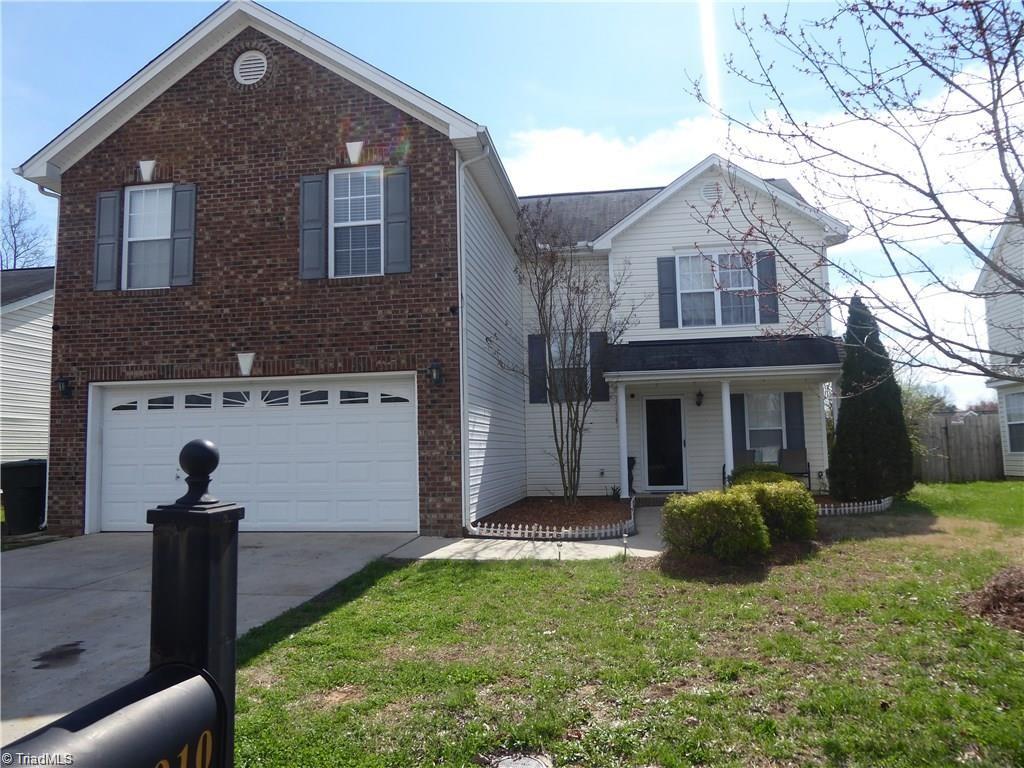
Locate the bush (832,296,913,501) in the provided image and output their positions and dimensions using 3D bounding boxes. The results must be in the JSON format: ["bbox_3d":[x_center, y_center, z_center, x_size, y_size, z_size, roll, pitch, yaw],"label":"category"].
[{"bbox_3d":[6.618,0.239,13.502,1.560,3.730,1.550,-2,-5,9],"label":"bush"}]

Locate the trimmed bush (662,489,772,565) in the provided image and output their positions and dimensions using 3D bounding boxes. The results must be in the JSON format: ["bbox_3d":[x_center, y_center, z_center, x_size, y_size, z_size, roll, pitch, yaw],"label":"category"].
[{"bbox_3d":[2.279,1.514,8.225,1.170,0.760,1.150,-2,-5,9],"label":"trimmed bush"}]

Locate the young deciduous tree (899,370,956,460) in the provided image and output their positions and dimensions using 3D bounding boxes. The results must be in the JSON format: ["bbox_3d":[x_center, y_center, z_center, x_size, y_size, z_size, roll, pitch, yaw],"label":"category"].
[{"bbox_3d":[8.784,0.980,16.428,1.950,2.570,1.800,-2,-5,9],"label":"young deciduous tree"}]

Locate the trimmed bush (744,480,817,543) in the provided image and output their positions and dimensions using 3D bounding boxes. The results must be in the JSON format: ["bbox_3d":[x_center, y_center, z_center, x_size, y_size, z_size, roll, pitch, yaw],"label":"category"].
[{"bbox_3d":[3.401,1.570,9.493,1.040,0.770,1.100,-2,-5,9],"label":"trimmed bush"}]

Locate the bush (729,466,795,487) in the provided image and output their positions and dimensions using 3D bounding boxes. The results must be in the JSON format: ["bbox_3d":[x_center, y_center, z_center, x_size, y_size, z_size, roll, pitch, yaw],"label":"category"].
[{"bbox_3d":[3.839,1.633,11.299,1.080,0.790,1.100,-2,-5,9],"label":"bush"}]

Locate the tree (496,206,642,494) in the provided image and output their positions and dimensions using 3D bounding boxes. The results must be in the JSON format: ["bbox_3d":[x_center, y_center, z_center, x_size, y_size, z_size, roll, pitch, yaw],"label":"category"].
[{"bbox_3d":[1.285,-0.626,14.226,2.600,5.770,2.700,-2,-5,9],"label":"tree"}]

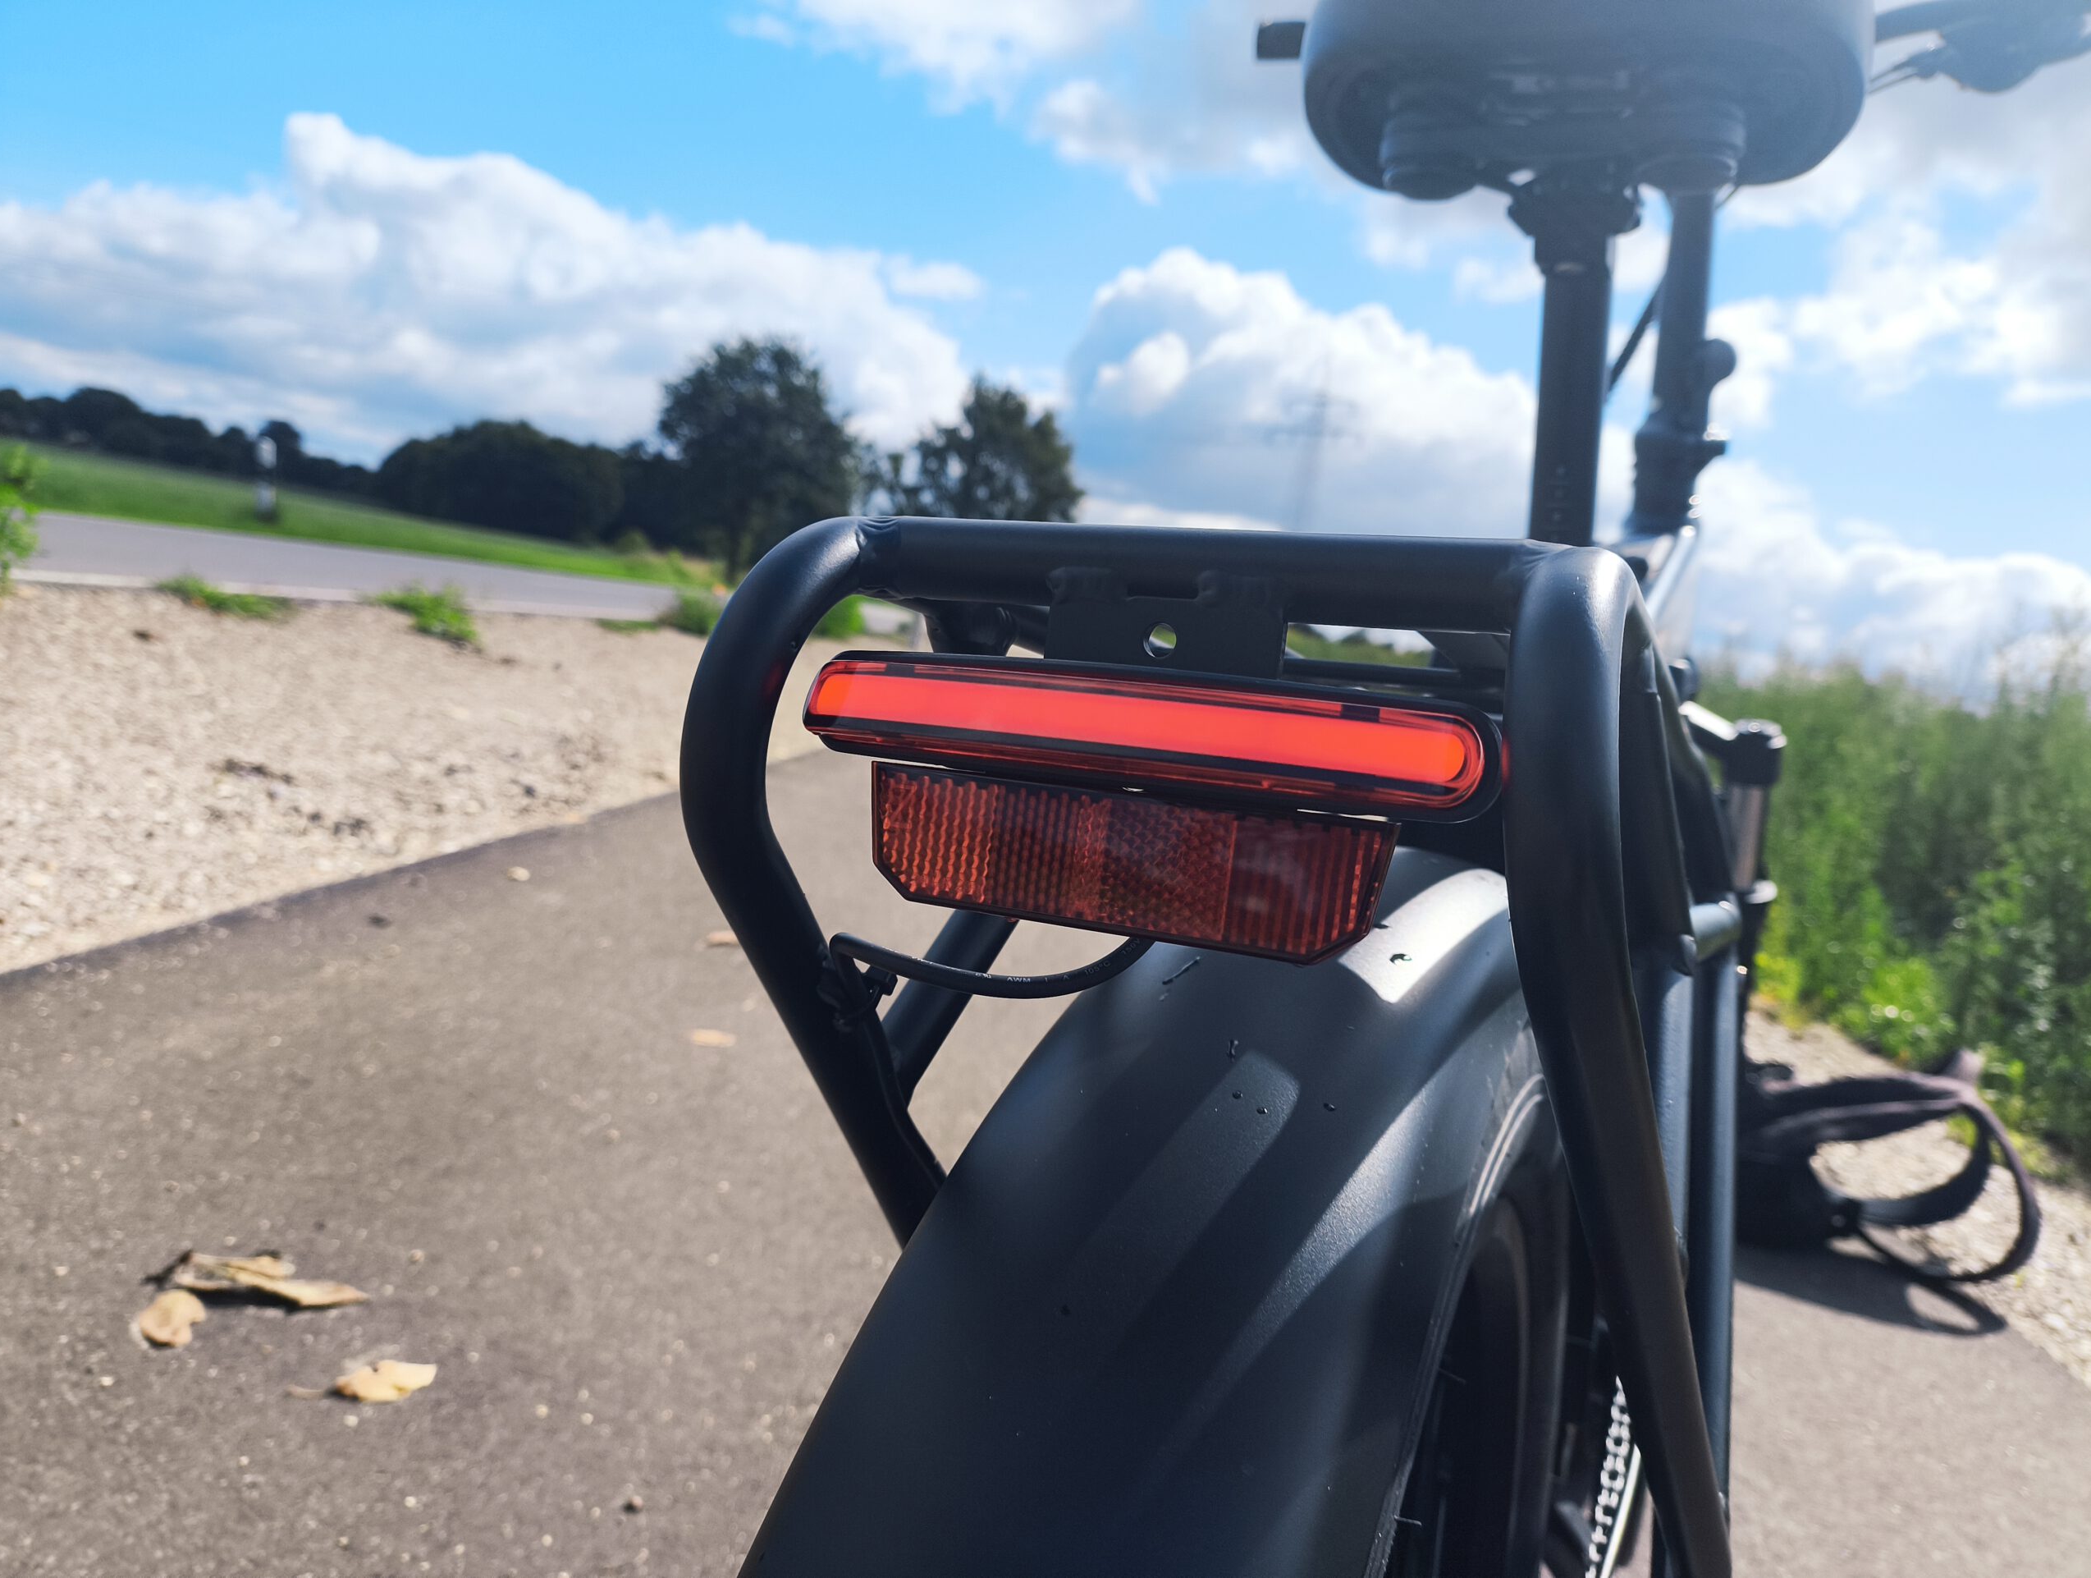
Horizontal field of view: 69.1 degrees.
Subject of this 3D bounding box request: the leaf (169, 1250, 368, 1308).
[{"bbox_3d":[-0.615,0.388,1.201,0.148,0.024,0.056,8,7,-12],"label":"leaf"}]

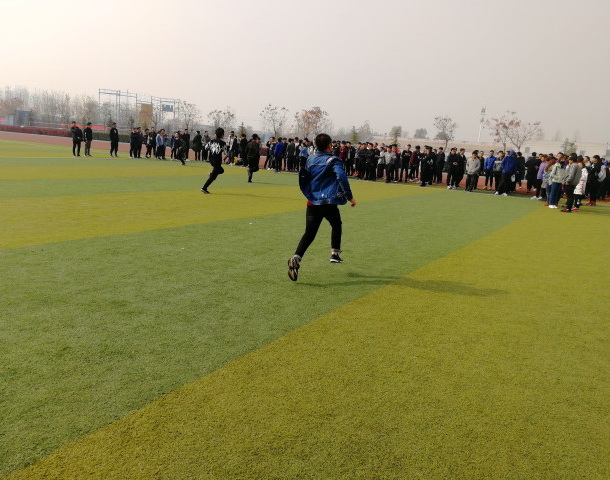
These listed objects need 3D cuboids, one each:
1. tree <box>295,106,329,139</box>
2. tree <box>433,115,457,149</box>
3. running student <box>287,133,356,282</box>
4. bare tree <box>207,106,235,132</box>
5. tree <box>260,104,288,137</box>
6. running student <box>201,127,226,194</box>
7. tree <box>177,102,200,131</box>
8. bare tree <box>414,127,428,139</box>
[{"bbox_3d":[0.505,-9.416,44.007,3.150,4.550,3.150,4,11,0],"label":"tree"},{"bbox_3d":[10.898,-7.588,39.121,1.870,4.350,1.870,4,11,0],"label":"tree"},{"bbox_3d":[0.213,-0.386,5.838,0.640,1.660,0.880,10,13,27],"label":"running student"},{"bbox_3d":[-7.813,-10.302,46.500,2.580,4.130,2.580,4,11,0],"label":"bare tree"},{"bbox_3d":[-2.891,-9.858,44.988,2.500,4.550,2.500,4,11,0],"label":"tree"},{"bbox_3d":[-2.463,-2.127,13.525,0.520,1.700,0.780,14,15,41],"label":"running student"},{"bbox_3d":[-11.209,-11.044,47.931,2.090,4.550,2.090,4,11,0],"label":"tree"},{"bbox_3d":[19.050,-16.206,83.176,2.310,5.270,2.310,4,11,0],"label":"bare tree"}]

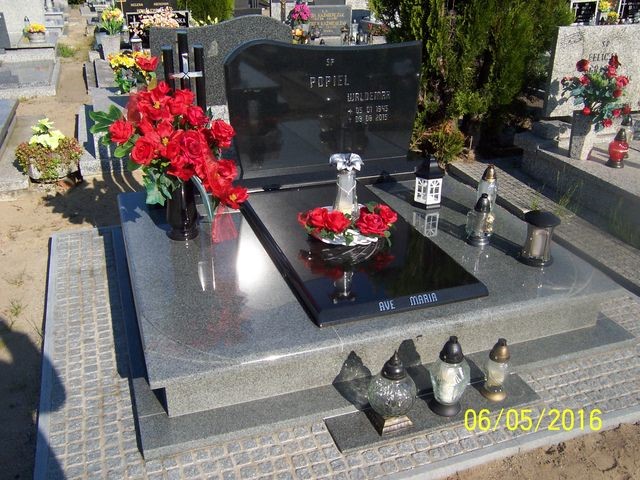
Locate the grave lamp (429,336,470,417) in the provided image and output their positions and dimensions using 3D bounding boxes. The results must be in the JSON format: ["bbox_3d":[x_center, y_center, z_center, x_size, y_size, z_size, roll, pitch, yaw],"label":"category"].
[{"bbox_3d":[0.450,0.460,2.086,0.138,0.293,0.138,0,27,0],"label":"grave lamp"}]

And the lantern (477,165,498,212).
[{"bbox_3d":[0.895,-0.278,3.188,0.105,0.240,0.105,-9,28,-17],"label":"lantern"}]

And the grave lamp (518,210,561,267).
[{"bbox_3d":[0.986,-0.003,2.686,0.155,0.205,0.155,-9,28,-17],"label":"grave lamp"}]

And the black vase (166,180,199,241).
[{"bbox_3d":[-0.661,-0.161,2.878,0.155,0.290,0.155,-9,28,-17],"label":"black vase"}]

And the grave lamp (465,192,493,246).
[{"bbox_3d":[0.753,-0.099,2.835,0.125,0.238,0.115,-9,28,-17],"label":"grave lamp"}]

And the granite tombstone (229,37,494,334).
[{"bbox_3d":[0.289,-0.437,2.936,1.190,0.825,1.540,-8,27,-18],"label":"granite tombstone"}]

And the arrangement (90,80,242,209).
[{"bbox_3d":[-0.672,-0.416,2.726,0.638,0.559,0.486,-9,28,-17],"label":"arrangement"}]

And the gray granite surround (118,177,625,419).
[{"bbox_3d":[0.077,0.050,2.978,1.932,0.166,1.680,-9,28,-17],"label":"gray granite surround"}]

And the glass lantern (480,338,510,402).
[{"bbox_3d":[0.640,0.457,2.148,0.105,0.243,0.105,-9,28,-17],"label":"glass lantern"}]

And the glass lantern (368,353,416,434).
[{"bbox_3d":[0.247,0.493,2.008,0.165,0.300,0.165,-9,28,-17],"label":"glass lantern"}]

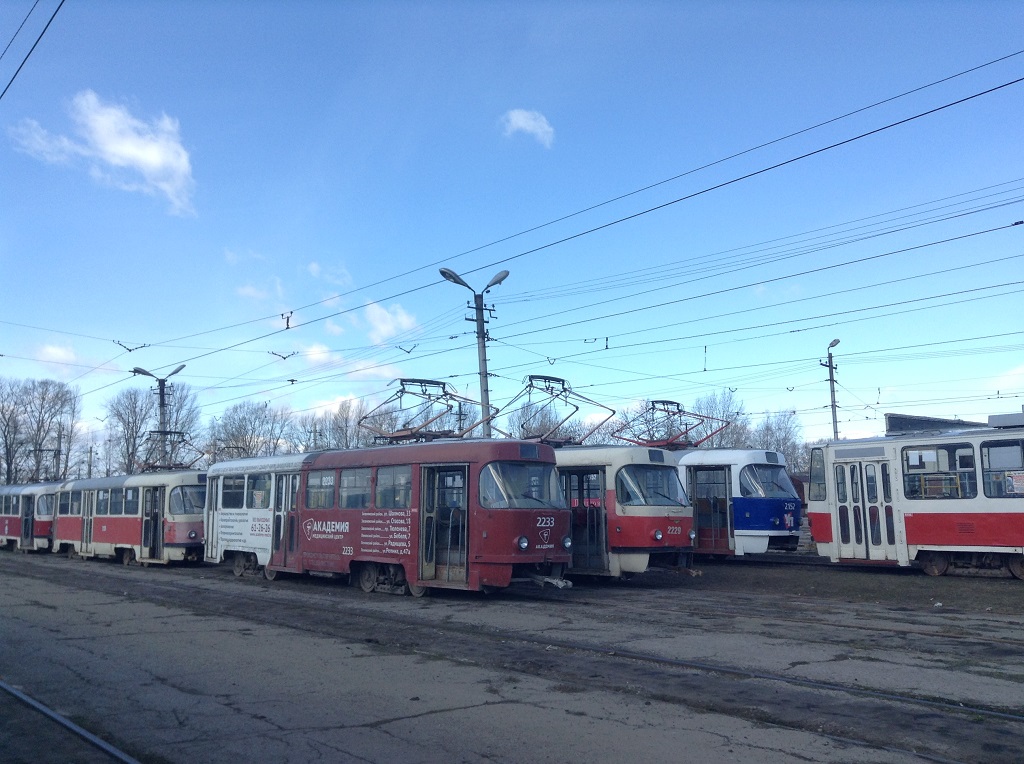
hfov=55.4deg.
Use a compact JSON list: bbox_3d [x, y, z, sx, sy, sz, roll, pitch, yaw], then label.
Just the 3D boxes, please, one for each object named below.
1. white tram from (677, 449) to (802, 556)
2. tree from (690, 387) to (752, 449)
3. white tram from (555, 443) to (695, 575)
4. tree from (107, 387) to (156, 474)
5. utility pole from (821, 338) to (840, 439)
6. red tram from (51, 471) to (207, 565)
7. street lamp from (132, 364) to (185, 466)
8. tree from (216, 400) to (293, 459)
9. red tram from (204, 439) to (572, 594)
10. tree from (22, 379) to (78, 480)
[{"bbox_3d":[2.852,3.763,29.973,2.500,3.100,14.100,4,-8,-38],"label":"white tram"},{"bbox_3d":[21.300,6.738,97.829,6.200,12.240,5.800,-1,-7,0],"label":"tree"},{"bbox_3d":[-1.025,3.385,25.383,2.500,3.100,14.100,5,-9,-41],"label":"white tram"},{"bbox_3d":[-37.233,7.011,94.905,5.000,13.230,4.800,-1,-7,0],"label":"tree"},{"bbox_3d":[15.452,2.486,46.489,1.750,9.090,0.450,5,-9,-42],"label":"utility pole"},{"bbox_3d":[-13.410,4.808,34.448,2.500,3.100,14.100,4,-9,-40],"label":"red tram"},{"bbox_3d":[-17.891,3.613,49.452,2.650,9.080,0.450,4,-9,-40],"label":"street lamp"},{"bbox_3d":[-25.917,7.791,97.810,8.000,11.920,7.200,-1,-7,0],"label":"tree"},{"bbox_3d":[-3.720,3.094,22.693,2.500,3.100,14.100,4,-9,-40],"label":"red tram"},{"bbox_3d":[-45.228,6.693,94.959,5.600,14.170,5.200,-1,-7,0],"label":"tree"}]

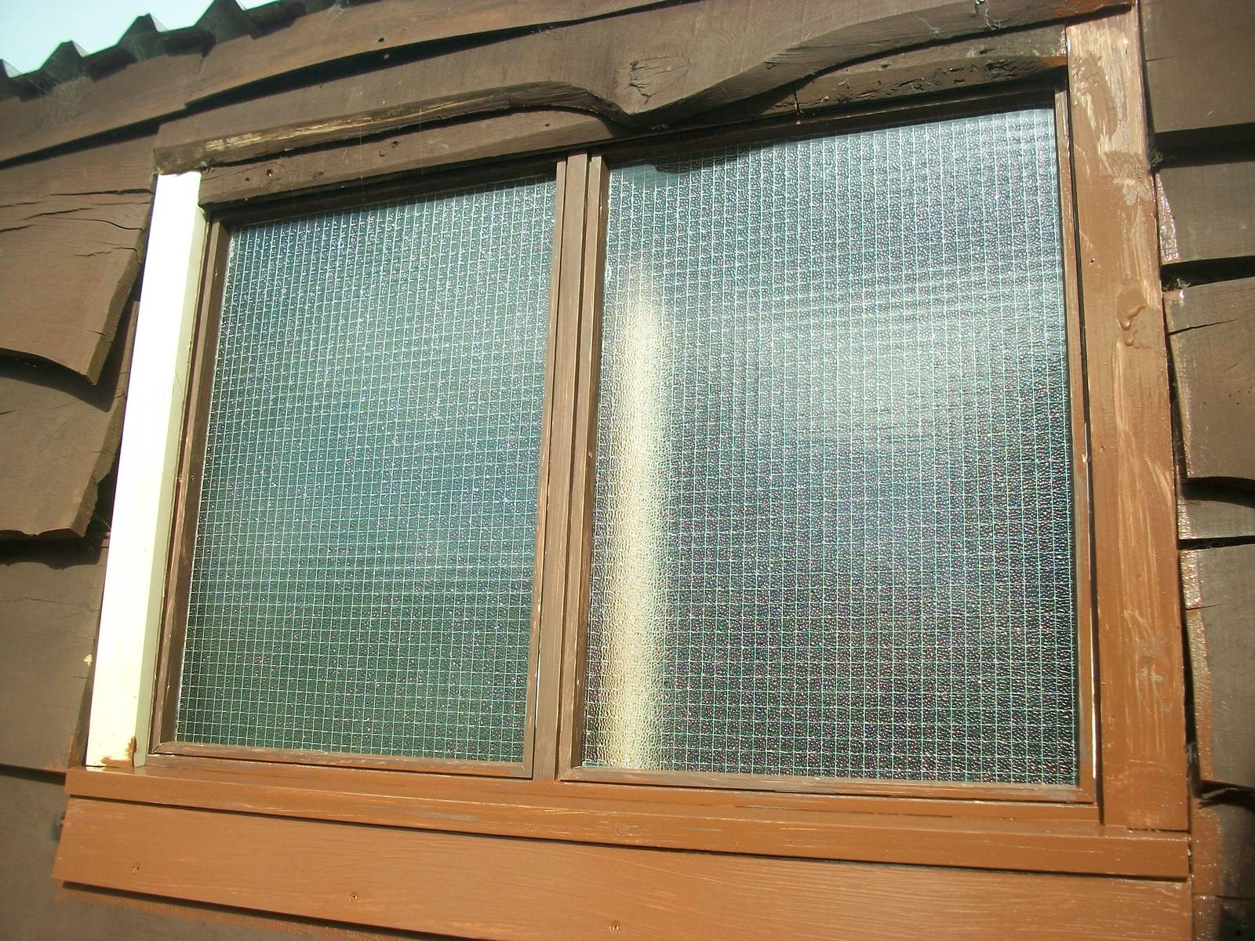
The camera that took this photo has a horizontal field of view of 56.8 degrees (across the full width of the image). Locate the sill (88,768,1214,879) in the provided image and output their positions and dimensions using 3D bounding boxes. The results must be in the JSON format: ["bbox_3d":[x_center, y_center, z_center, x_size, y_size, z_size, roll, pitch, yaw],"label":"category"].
[{"bbox_3d":[-0.084,0.311,1.063,1.074,0.031,0.064,-3,-13,22],"label":"sill"}]

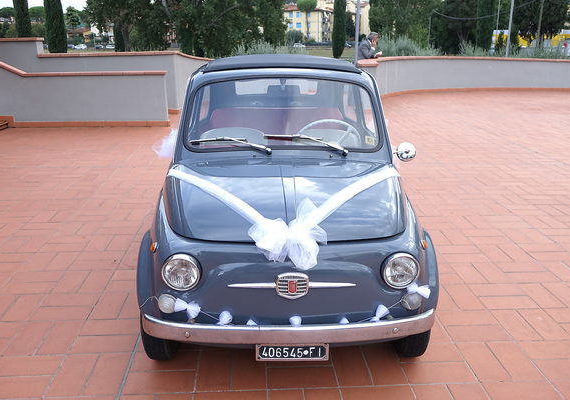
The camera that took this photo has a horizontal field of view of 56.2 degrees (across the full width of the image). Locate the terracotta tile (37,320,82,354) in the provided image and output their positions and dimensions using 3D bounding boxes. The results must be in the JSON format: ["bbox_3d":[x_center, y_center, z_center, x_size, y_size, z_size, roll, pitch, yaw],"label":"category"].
[{"bbox_3d":[-1.093,0.681,2.619,0.144,0.020,0.297,-1,18,-4],"label":"terracotta tile"}]

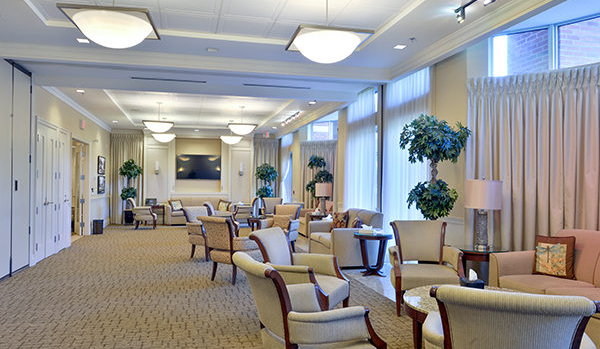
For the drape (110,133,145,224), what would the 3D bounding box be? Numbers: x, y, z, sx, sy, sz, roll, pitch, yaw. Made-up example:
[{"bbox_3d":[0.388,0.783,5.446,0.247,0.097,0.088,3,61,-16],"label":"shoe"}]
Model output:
[{"bbox_3d":[-5.571,0.140,14.009,1.028,2.953,0.151,0,-1,-15],"label":"drape"}]

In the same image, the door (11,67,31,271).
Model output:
[{"bbox_3d":[-4.090,-0.031,6.321,0.080,2.900,0.700,0,-1,-14],"label":"door"}]

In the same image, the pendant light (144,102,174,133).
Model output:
[{"bbox_3d":[-3.181,-1.274,9.824,0.695,0.685,0.695,0,-1,-15],"label":"pendant light"}]

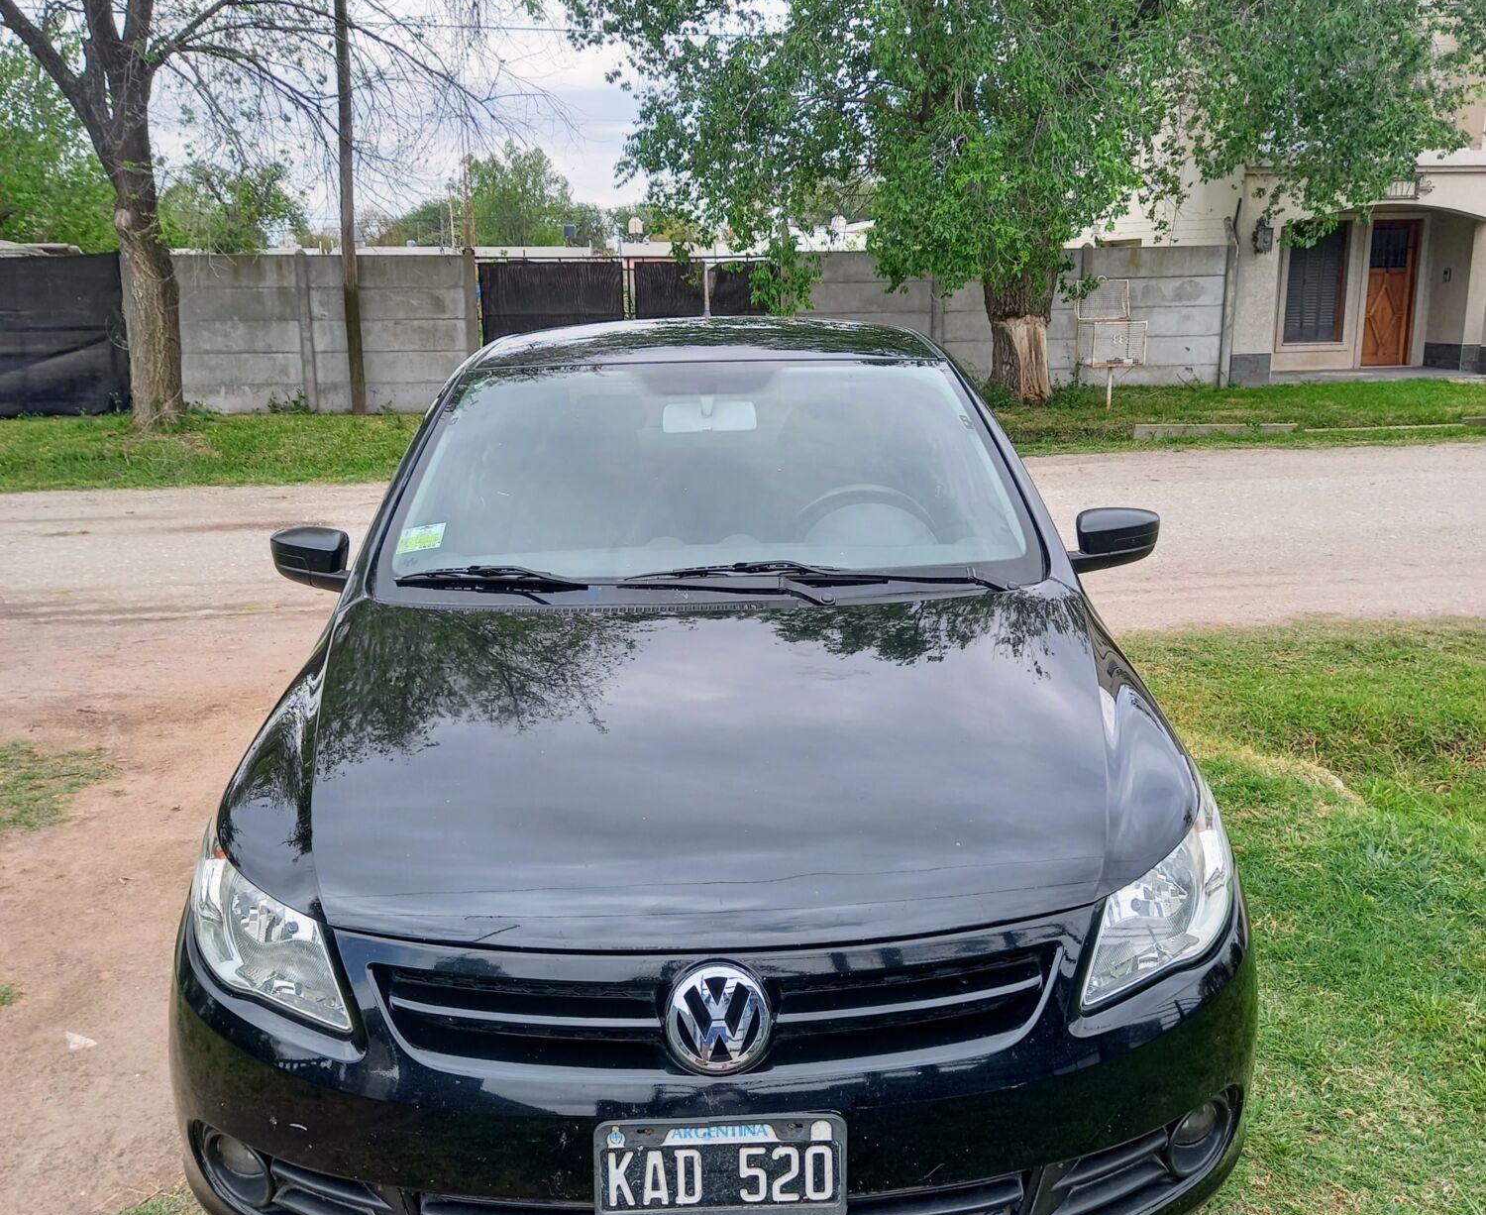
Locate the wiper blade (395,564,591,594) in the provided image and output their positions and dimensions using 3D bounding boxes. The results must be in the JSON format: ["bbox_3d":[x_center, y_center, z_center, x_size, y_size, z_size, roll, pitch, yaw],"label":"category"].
[{"bbox_3d":[-0.496,-0.047,2.786,0.420,0.050,0.060,3,14,17],"label":"wiper blade"}]

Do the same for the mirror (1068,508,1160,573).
[{"bbox_3d":[0.793,-0.152,3.100,0.190,0.123,0.130,-1,13,-1],"label":"mirror"}]

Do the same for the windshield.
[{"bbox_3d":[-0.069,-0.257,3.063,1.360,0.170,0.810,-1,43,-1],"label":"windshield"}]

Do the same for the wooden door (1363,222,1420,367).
[{"bbox_3d":[9.076,-4.392,20.000,0.760,2.020,0.100,-3,14,-7],"label":"wooden door"}]

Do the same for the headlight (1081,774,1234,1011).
[{"bbox_3d":[0.611,0.399,2.127,0.325,0.220,0.470,-1,13,-1],"label":"headlight"}]

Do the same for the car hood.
[{"bbox_3d":[-0.049,0.193,2.317,1.490,0.265,1.120,-1,13,-1],"label":"car hood"}]

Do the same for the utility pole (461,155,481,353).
[{"bbox_3d":[-3.218,-3.853,17.000,0.170,2.950,0.170,-3,14,-7],"label":"utility pole"}]

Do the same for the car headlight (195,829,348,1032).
[{"bbox_3d":[-0.693,0.426,2.108,0.325,0.220,0.470,-1,13,-1],"label":"car headlight"}]

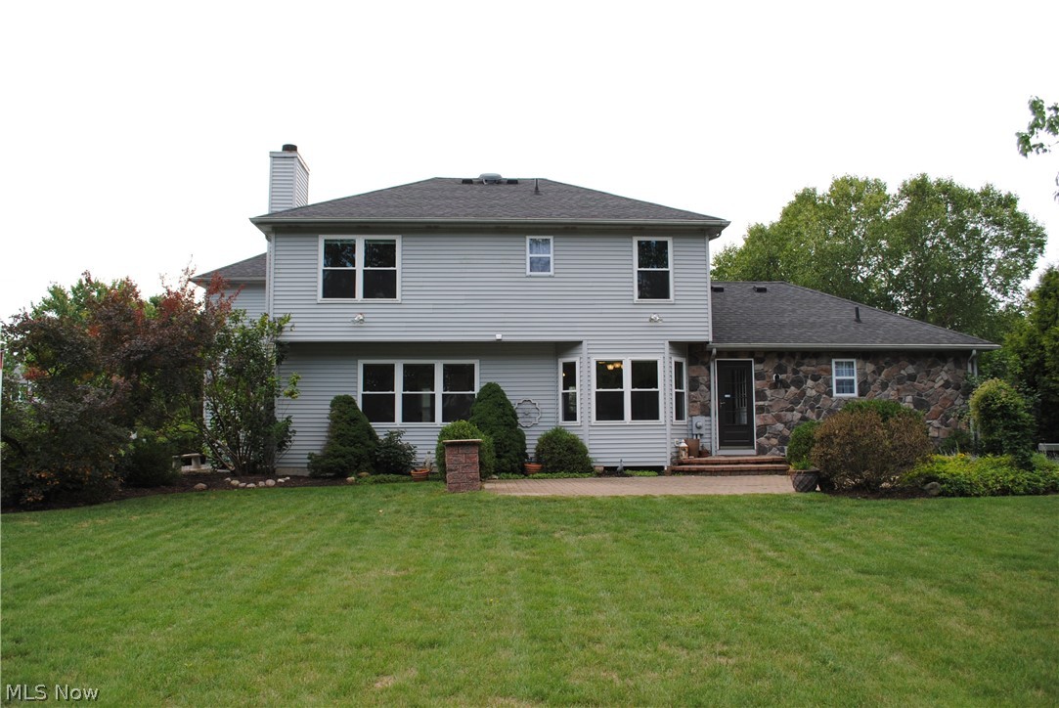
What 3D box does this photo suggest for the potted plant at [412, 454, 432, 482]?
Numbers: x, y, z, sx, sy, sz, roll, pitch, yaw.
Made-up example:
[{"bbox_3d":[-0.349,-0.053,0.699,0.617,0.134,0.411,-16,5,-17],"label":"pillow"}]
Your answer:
[{"bbox_3d":[-2.190,2.322,16.182,0.435,0.560,0.435,0,-4,-3],"label":"potted plant"}]

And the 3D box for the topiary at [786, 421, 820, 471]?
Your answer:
[{"bbox_3d":[5.779,1.933,16.200,1.200,1.216,1.150,0,-4,-3],"label":"topiary"}]

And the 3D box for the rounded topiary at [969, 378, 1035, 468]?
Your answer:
[{"bbox_3d":[10.009,1.529,16.838,1.380,2.044,1.360,0,-4,-3],"label":"rounded topiary"}]

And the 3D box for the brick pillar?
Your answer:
[{"bbox_3d":[-1.230,2.075,14.700,0.700,0.984,0.680,0,-4,-3],"label":"brick pillar"}]

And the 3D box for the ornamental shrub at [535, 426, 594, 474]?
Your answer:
[{"bbox_3d":[0.739,2.103,17.119,1.269,1.063,1.205,0,-4,-3],"label":"ornamental shrub"}]

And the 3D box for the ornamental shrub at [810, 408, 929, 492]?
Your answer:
[{"bbox_3d":[6.501,1.802,15.100,2.250,1.549,2.050,0,-4,-3],"label":"ornamental shrub"}]

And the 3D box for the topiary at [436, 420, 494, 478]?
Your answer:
[{"bbox_3d":[-1.321,1.972,16.400,1.250,1.241,1.220,0,-4,-3],"label":"topiary"}]

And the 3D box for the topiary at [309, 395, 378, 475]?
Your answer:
[{"bbox_3d":[-4.020,1.788,17.200,1.550,1.777,1.450,0,-4,-3],"label":"topiary"}]

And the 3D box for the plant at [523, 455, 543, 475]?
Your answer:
[{"bbox_3d":[0.064,2.408,17.260,0.425,0.461,0.425,0,-4,-3],"label":"plant"}]

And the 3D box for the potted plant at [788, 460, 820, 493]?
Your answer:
[{"bbox_3d":[4.819,2.127,13.939,0.561,0.598,0.561,0,-4,-3],"label":"potted plant"}]

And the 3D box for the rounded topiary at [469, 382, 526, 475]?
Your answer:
[{"bbox_3d":[-0.673,1.622,17.120,1.221,2.042,1.221,0,-4,-3],"label":"rounded topiary"}]

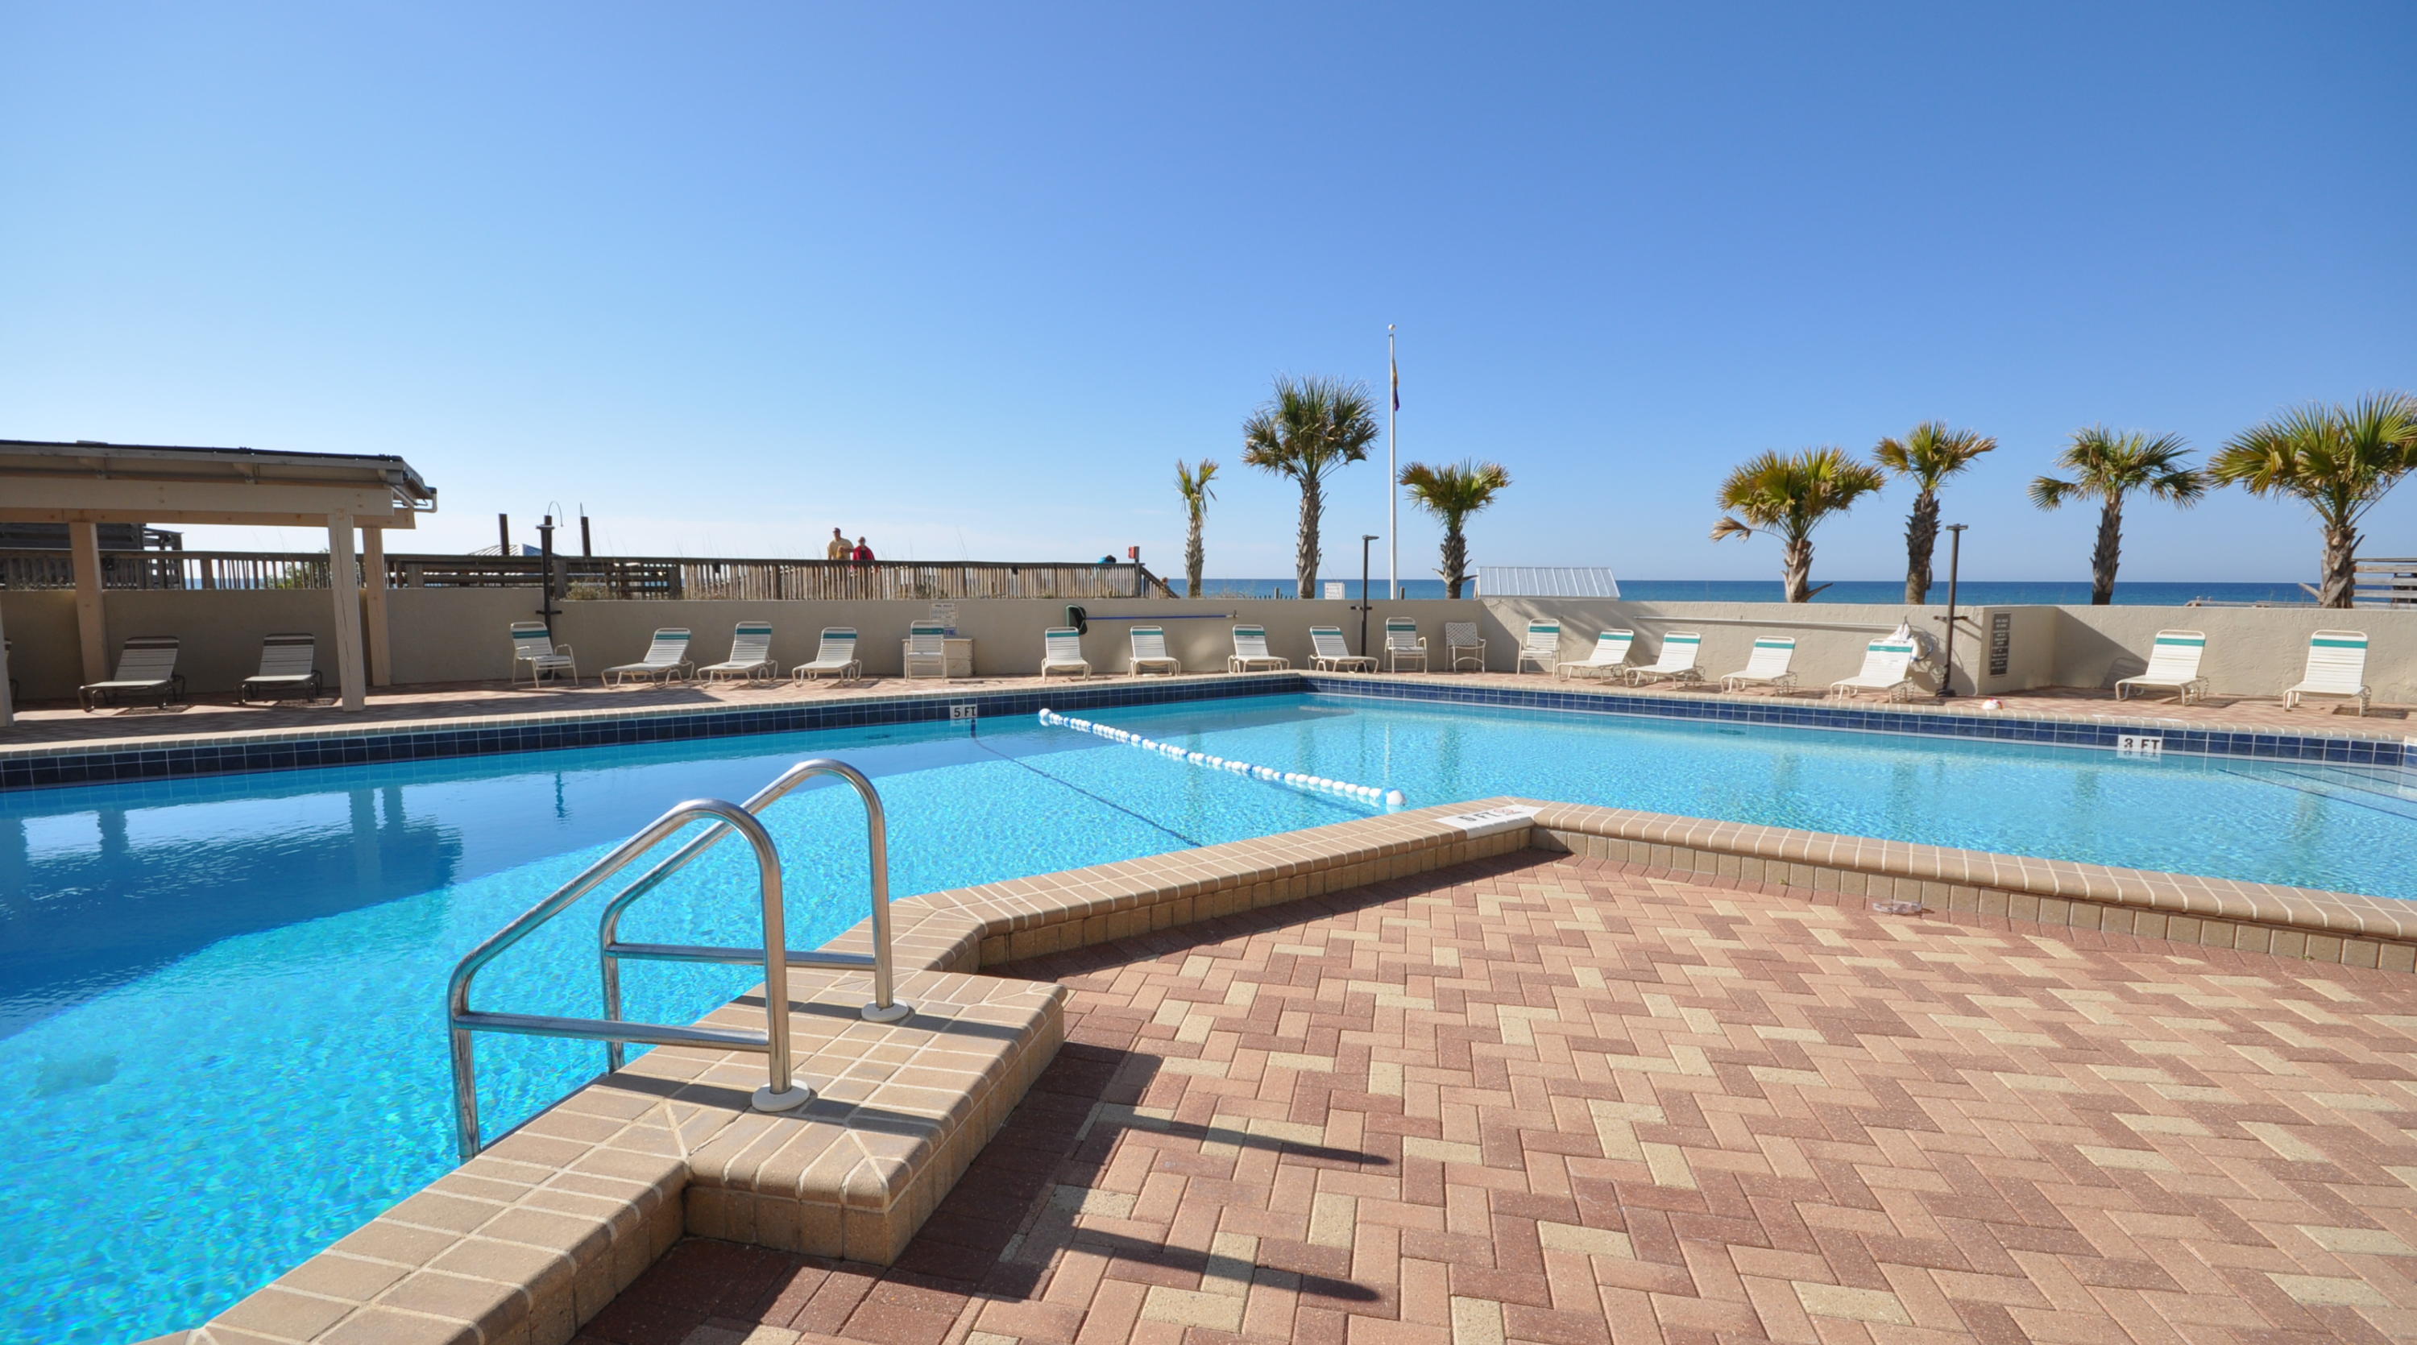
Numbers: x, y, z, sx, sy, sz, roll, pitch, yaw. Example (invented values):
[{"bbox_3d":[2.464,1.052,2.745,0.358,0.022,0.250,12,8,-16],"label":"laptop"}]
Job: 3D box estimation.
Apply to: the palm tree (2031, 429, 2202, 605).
[{"bbox_3d":[15.341,-2.100,17.176,2.150,4.076,2.100,5,7,41],"label":"palm tree"}]

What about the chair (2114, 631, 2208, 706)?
[{"bbox_3d":[12.516,-0.083,13.144,1.469,0.883,0.640,-4,7,-37],"label":"chair"}]

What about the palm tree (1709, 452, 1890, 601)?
[{"bbox_3d":[10.524,-1.951,18.070,2.750,4.100,2.750,3,6,30],"label":"palm tree"}]

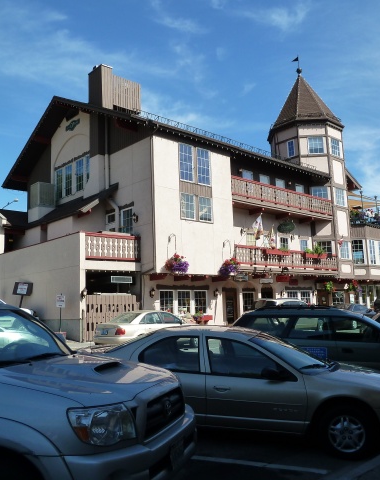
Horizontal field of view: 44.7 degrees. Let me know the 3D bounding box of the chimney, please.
[{"bbox_3d":[-4.199,-8.005,26.172,2.608,2.554,1.326,6,-11,-44],"label":"chimney"}]

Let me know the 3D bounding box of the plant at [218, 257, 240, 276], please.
[{"bbox_3d":[2.124,1.425,24.852,1.100,1.043,1.050,-2,-8,0],"label":"plant"}]

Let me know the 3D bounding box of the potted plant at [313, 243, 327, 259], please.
[{"bbox_3d":[8.562,0.694,30.557,0.800,0.950,0.600,6,-11,-44],"label":"potted plant"}]

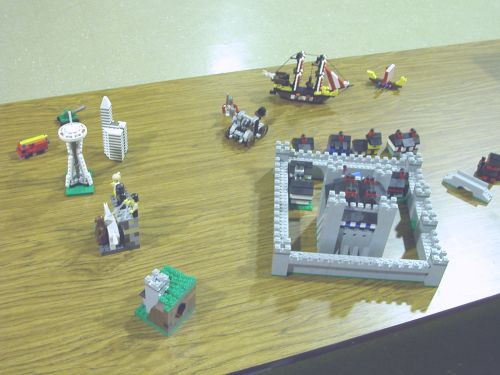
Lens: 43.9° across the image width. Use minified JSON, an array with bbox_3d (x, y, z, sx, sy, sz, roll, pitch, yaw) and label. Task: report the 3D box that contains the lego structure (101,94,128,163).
[{"bbox_3d":[-0.258,-0.113,1.171,0.043,0.124,0.040,4,42,-1],"label":"lego structure"}]

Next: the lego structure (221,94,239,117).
[{"bbox_3d":[-0.041,-0.172,1.317,0.034,0.046,0.022,4,42,-1],"label":"lego structure"}]

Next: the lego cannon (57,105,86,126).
[{"bbox_3d":[-0.364,-0.150,1.270,0.058,0.031,0.034,-23,49,-28],"label":"lego cannon"}]

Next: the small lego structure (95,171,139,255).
[{"bbox_3d":[-0.219,0.040,1.005,0.066,0.122,0.060,-10,44,-16],"label":"small lego structure"}]

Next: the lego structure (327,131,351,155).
[{"bbox_3d":[0.176,-0.086,1.237,0.047,0.055,0.043,4,42,-1],"label":"lego structure"}]

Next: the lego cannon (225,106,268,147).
[{"bbox_3d":[-0.010,-0.122,1.258,0.061,0.052,0.062,23,45,19],"label":"lego cannon"}]

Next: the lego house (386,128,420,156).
[{"bbox_3d":[0.312,-0.097,1.258,0.052,0.055,0.039,-6,43,-12],"label":"lego house"}]

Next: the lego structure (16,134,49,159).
[{"bbox_3d":[-0.416,-0.077,1.186,0.054,0.030,0.019,-19,47,-24],"label":"lego structure"}]

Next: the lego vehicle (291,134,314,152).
[{"bbox_3d":[0.103,-0.083,1.225,0.042,0.052,0.037,-1,42,-7],"label":"lego vehicle"}]

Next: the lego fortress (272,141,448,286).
[{"bbox_3d":[0.180,0.019,1.073,0.273,0.118,0.273,4,42,-1],"label":"lego fortress"}]

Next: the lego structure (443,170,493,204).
[{"bbox_3d":[0.421,-0.002,1.190,0.095,0.028,0.031,30,47,25],"label":"lego structure"}]

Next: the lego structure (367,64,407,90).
[{"bbox_3d":[0.321,-0.258,1.446,0.095,0.051,0.036,15,43,10],"label":"lego structure"}]

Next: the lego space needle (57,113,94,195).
[{"bbox_3d":[-0.304,-0.068,1.090,0.050,0.158,0.066,-4,43,-10],"label":"lego space needle"}]

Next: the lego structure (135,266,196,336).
[{"bbox_3d":[-0.124,0.158,0.915,0.066,0.079,0.064,28,47,24],"label":"lego structure"}]

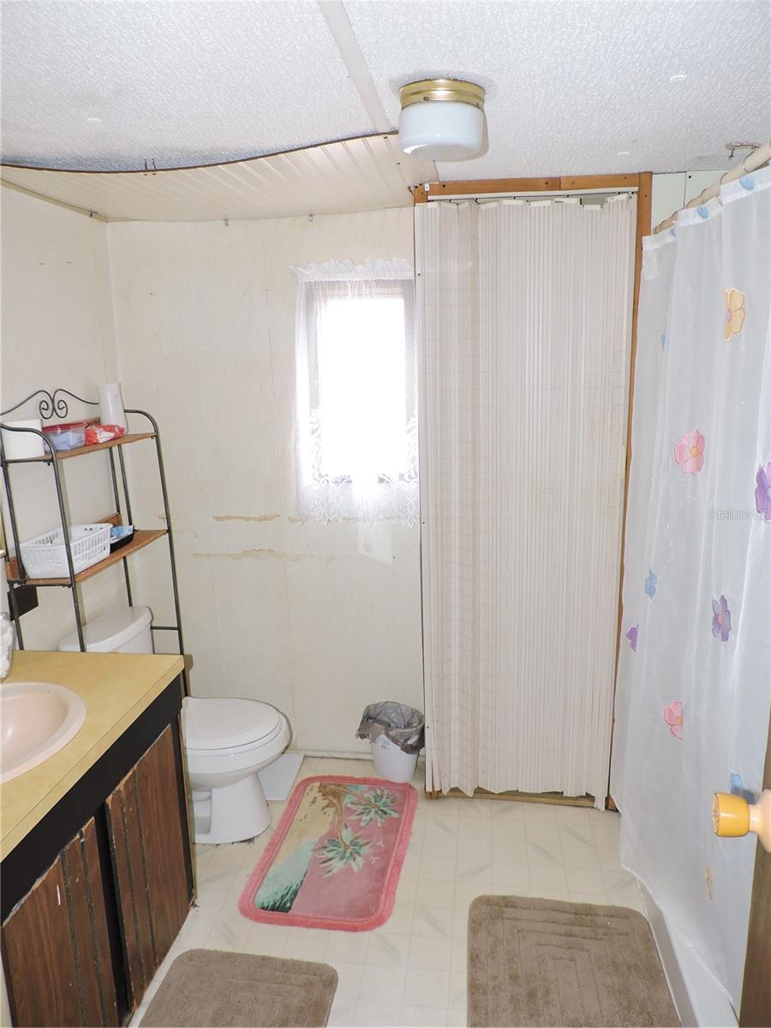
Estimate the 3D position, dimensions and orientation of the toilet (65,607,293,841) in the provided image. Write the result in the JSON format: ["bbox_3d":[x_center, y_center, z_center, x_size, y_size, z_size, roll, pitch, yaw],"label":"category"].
[{"bbox_3d":[-0.667,0.753,2.476,0.708,0.746,0.404,0,12,8],"label":"toilet"}]

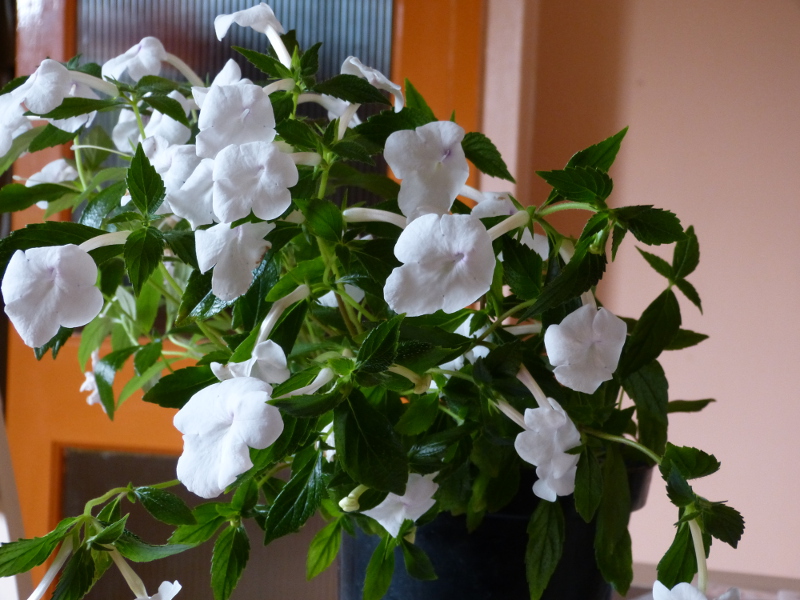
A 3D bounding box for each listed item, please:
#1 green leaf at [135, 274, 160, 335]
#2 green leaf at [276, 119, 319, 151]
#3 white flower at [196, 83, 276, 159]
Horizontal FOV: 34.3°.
[{"bbox_3d":[-0.141,0.002,0.720,0.015,0.033,0.009,9,0,0],"label":"green leaf"},{"bbox_3d":[-0.046,-0.075,0.590,0.024,0.008,0.017,27,34,-30],"label":"green leaf"},{"bbox_3d":[-0.086,-0.093,0.675,0.043,0.044,0.020,3,13,17],"label":"white flower"}]

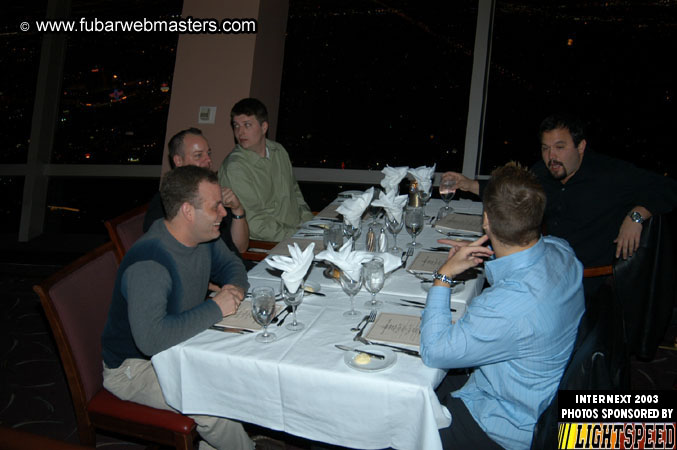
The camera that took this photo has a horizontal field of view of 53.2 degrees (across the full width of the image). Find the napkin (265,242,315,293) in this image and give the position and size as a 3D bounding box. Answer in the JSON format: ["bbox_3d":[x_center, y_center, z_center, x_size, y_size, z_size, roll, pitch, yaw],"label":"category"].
[{"bbox_3d":[-0.165,0.145,2.301,0.167,0.167,0.120,-2,17,-4],"label":"napkin"}]

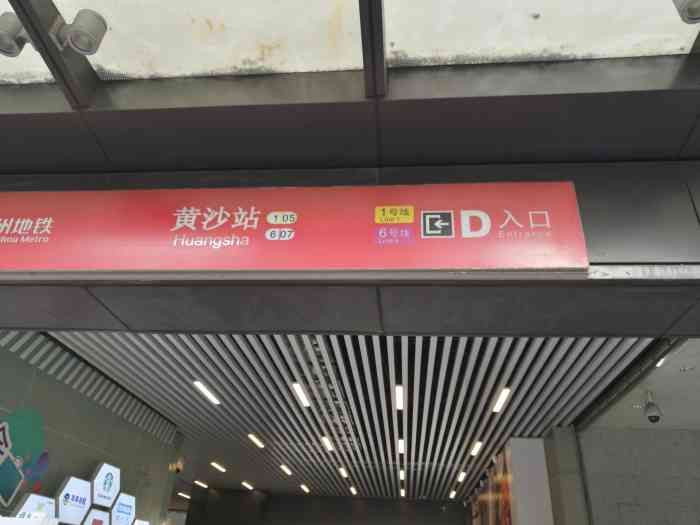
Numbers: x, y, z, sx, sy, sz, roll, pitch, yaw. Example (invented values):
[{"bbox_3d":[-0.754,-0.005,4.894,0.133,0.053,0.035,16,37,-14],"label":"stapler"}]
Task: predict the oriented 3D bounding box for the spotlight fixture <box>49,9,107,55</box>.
[{"bbox_3d":[-1.381,-1.180,2.794,0.224,0.182,0.138,0,-31,6],"label":"spotlight fixture"}]

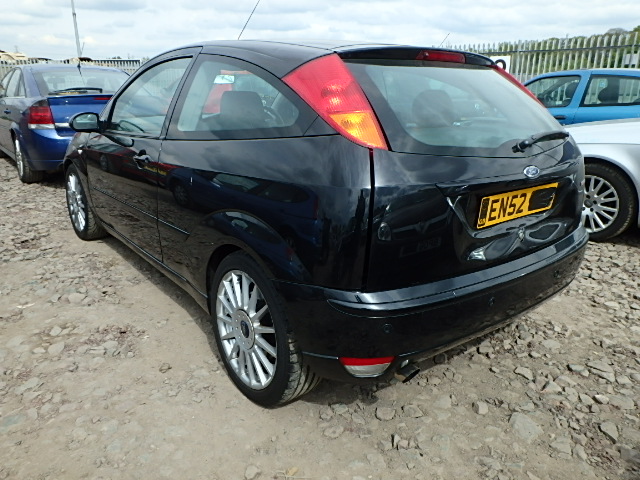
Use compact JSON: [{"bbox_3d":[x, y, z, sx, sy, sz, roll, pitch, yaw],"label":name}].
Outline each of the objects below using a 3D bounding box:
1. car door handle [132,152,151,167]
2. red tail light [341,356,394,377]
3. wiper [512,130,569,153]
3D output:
[{"bbox_3d":[-0.895,-0.406,2.427,0.050,0.070,0.210,-12,22,-37],"label":"car door handle"},{"bbox_3d":[0.141,0.400,1.547,0.185,0.085,0.060,-2,17,-10],"label":"red tail light"},{"bbox_3d":[0.896,-0.393,1.898,0.520,0.080,0.080,-12,-5,-37],"label":"wiper"}]

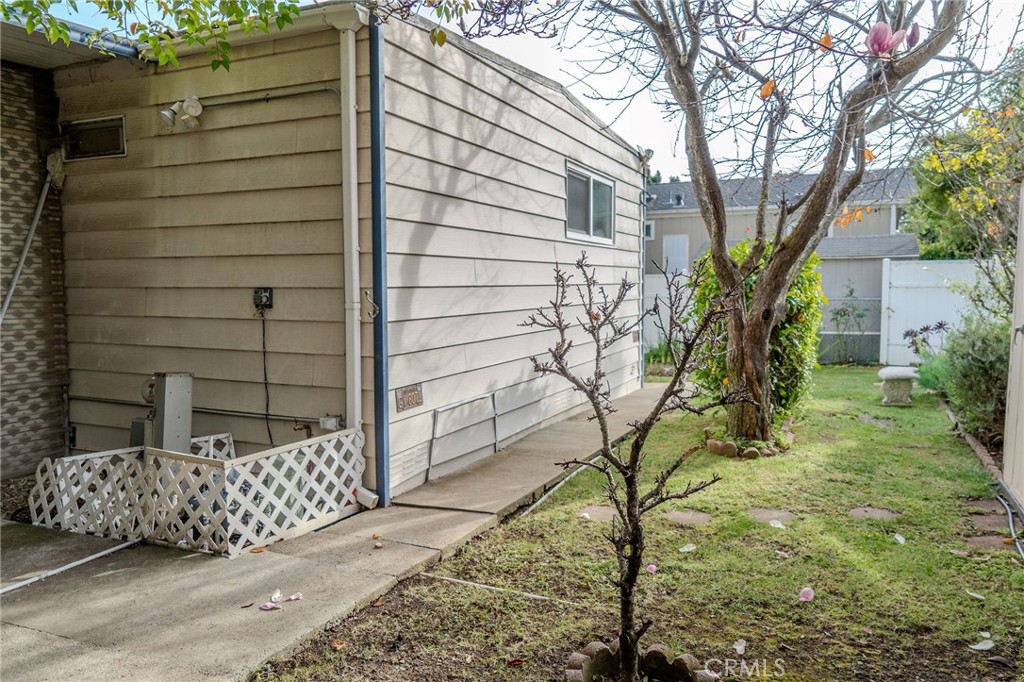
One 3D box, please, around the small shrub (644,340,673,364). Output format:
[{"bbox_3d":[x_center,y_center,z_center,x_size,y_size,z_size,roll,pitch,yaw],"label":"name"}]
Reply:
[{"bbox_3d":[2.442,0.212,11.283,0.500,0.420,0.450,2,5,26],"label":"small shrub"}]

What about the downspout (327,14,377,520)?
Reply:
[{"bbox_3d":[-0.941,-0.443,4.053,0.220,2.850,0.110,2,5,22],"label":"downspout"}]

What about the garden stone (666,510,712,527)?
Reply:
[{"bbox_3d":[1.054,1.062,4.041,0.280,0.045,0.280,1,5,15],"label":"garden stone"}]

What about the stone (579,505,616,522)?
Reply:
[{"bbox_3d":[0.534,1.055,4.121,0.270,0.045,0.280,1,5,7],"label":"stone"}]

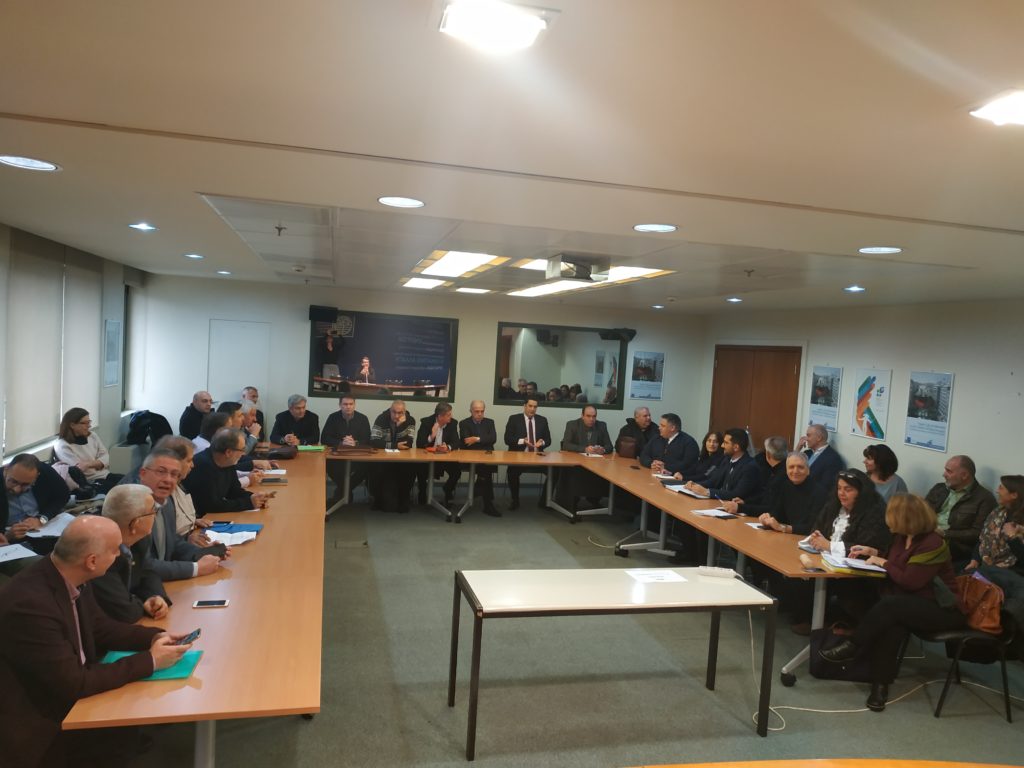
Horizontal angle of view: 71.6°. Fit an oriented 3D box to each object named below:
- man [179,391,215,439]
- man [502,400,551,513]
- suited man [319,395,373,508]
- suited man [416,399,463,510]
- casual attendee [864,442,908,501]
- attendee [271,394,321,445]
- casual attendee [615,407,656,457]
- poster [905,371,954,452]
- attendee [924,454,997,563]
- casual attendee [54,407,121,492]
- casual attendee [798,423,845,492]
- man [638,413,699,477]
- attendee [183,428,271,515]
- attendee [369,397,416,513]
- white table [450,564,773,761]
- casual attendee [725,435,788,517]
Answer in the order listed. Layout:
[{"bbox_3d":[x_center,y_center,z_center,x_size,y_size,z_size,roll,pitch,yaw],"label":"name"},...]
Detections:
[{"bbox_3d":[-3.314,0.719,7.566,0.740,1.280,0.530,5,4,25],"label":"man"},{"bbox_3d":[0.144,0.829,8.726,0.550,1.330,0.750,2,4,-15],"label":"man"},{"bbox_3d":[-1.894,0.773,8.061,0.570,1.280,0.760,2,4,-15],"label":"suited man"},{"bbox_3d":[-0.870,0.823,8.329,0.530,1.270,0.740,2,4,-20],"label":"suited man"},{"bbox_3d":[3.070,1.204,6.370,0.800,1.280,0.480,3,3,-7],"label":"casual attendee"},{"bbox_3d":[-2.503,0.762,8.170,0.580,1.270,0.780,3,3,-16],"label":"attendee"},{"bbox_3d":[1.621,0.950,9.186,0.550,1.300,0.800,4,3,2],"label":"casual attendee"},{"bbox_3d":[3.786,0.241,6.454,0.020,0.695,0.480,3,3,-14],"label":"poster"},{"bbox_3d":[3.245,1.234,5.569,0.850,1.330,0.550,3,3,-12],"label":"attendee"},{"bbox_3d":[-3.435,0.838,5.988,0.820,1.250,0.520,4,3,9],"label":"casual attendee"},{"bbox_3d":[2.874,1.104,7.418,0.850,1.340,0.520,3,3,-4],"label":"casual attendee"},{"bbox_3d":[1.787,1.003,8.231,0.850,1.320,0.580,2,3,-18],"label":"man"},{"bbox_3d":[-2.198,0.965,5.251,0.820,1.250,0.550,3,3,-15],"label":"attendee"},{"bbox_3d":[-1.395,0.830,8.234,0.580,1.270,0.780,3,3,-15],"label":"attendee"},{"bbox_3d":[0.530,1.455,3.824,1.630,0.747,0.521,3,4,-14],"label":"white table"},{"bbox_3d":[2.199,1.148,6.309,0.820,1.320,0.560,3,3,-15],"label":"casual attendee"}]

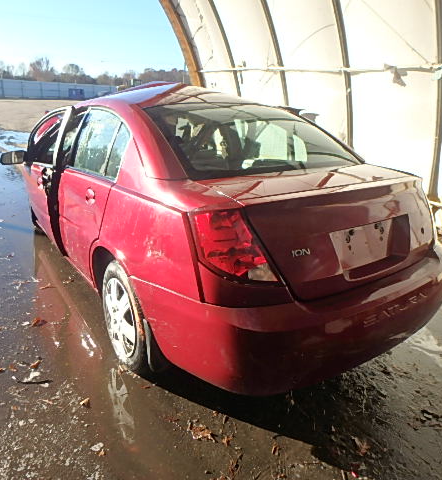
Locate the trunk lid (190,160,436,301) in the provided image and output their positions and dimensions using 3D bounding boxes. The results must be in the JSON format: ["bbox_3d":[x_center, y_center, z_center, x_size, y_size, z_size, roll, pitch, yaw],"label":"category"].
[{"bbox_3d":[0.513,-0.097,1.810,1.190,0.390,0.630,-11,24,-32],"label":"trunk lid"}]

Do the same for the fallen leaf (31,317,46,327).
[{"bbox_3d":[-1.199,0.540,2.574,0.095,0.030,0.116,-4,21,-15],"label":"fallen leaf"}]

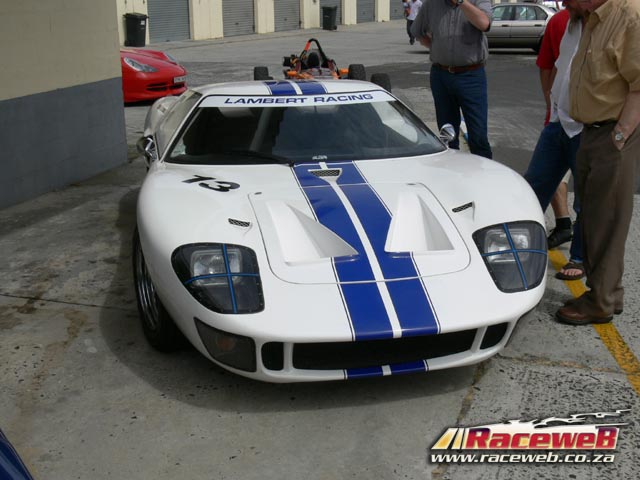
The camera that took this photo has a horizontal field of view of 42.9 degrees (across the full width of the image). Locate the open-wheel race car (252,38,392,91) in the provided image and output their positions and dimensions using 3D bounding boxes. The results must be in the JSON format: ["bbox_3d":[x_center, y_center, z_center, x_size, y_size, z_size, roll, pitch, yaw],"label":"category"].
[{"bbox_3d":[-0.032,-2.318,11.416,1.740,0.970,3.800,-3,17,-8],"label":"open-wheel race car"}]

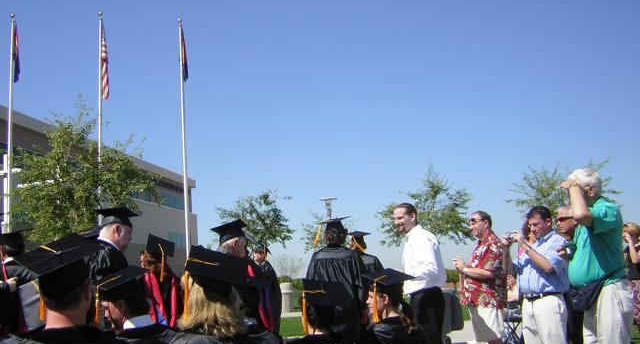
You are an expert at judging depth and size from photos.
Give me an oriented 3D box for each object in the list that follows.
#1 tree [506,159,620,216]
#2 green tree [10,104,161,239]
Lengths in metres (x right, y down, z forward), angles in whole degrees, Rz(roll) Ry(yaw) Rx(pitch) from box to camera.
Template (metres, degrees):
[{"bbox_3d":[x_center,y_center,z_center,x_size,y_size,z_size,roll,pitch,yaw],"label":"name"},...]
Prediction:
[{"bbox_3d":[7.475,1.775,20.102,3.400,4.300,3.300,-3,-9,0],"label":"tree"},{"bbox_3d":[-5.409,1.230,15.206,3.300,5.750,3.200,-3,-10,0],"label":"green tree"}]

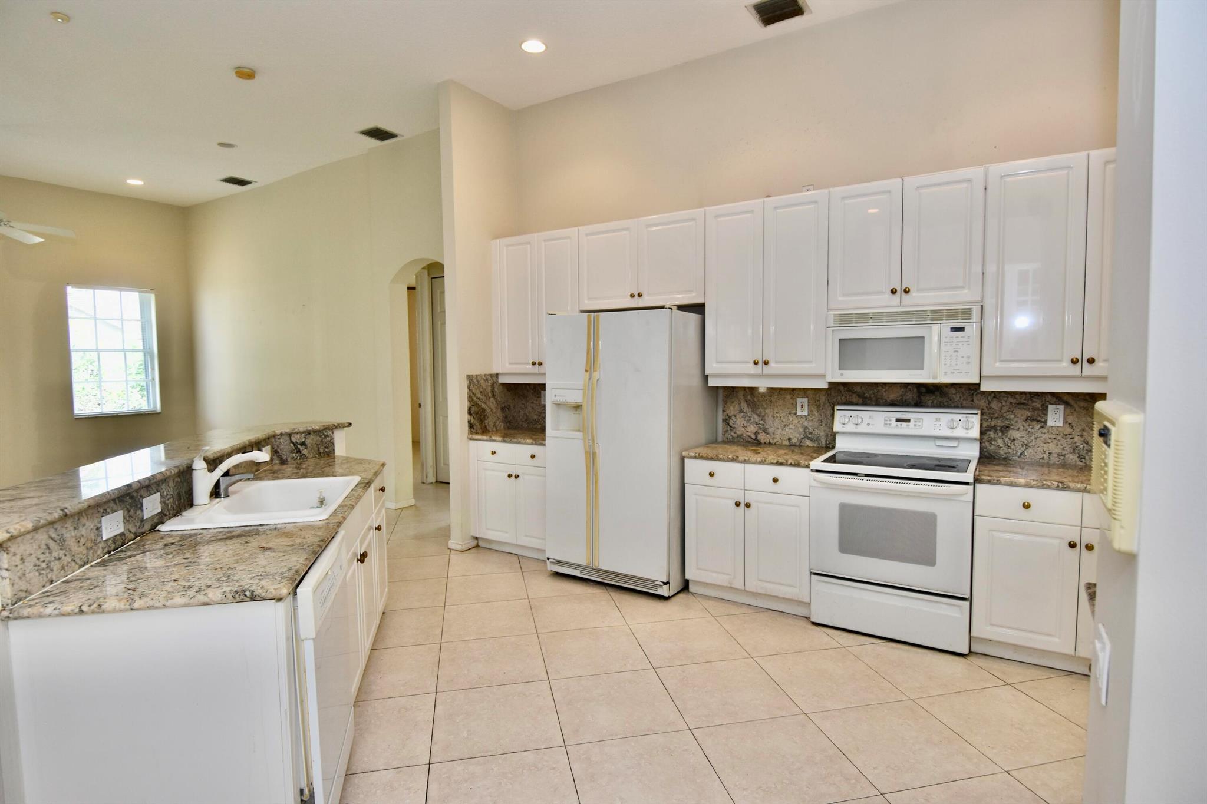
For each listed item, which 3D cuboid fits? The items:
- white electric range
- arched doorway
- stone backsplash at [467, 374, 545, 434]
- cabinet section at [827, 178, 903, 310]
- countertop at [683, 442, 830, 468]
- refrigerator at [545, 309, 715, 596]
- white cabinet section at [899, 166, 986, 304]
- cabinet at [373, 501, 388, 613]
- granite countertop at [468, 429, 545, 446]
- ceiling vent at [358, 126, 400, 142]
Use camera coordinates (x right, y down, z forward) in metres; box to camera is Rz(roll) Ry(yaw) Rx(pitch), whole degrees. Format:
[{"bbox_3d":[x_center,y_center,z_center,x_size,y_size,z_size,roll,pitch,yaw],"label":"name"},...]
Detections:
[{"bbox_3d":[1.607,0.641,3.331,0.763,1.178,0.700,2,4,32],"label":"white electric range"},{"bbox_3d":[-1.667,-0.137,5.889,0.885,2.465,0.220,2,4,32],"label":"arched doorway"},{"bbox_3d":[-0.584,0.014,4.747,0.795,0.461,0.590,2,4,32],"label":"stone backsplash"},{"bbox_3d":[1.553,-0.882,3.534,0.381,0.686,0.330,2,4,32],"label":"cabinet section"},{"bbox_3d":[0.979,0.320,3.779,0.771,0.037,0.647,2,4,32],"label":"countertop"},{"bbox_3d":[0.183,0.303,4.143,0.915,1.774,0.790,2,4,32],"label":"refrigerator"},{"bbox_3d":[1.878,-0.872,3.334,0.383,0.686,0.330,2,4,32],"label":"white cabinet section"},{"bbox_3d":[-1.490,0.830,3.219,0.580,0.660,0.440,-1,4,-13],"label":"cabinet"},{"bbox_3d":[-0.530,0.268,4.714,0.870,0.037,0.647,2,4,32],"label":"granite countertop"},{"bbox_3d":[-2.092,-2.492,5.632,0.300,0.025,0.300,2,4,32],"label":"ceiling vent"}]

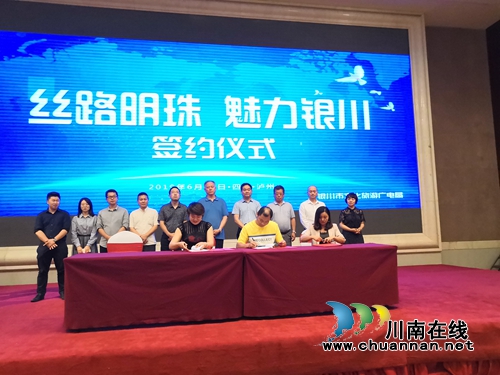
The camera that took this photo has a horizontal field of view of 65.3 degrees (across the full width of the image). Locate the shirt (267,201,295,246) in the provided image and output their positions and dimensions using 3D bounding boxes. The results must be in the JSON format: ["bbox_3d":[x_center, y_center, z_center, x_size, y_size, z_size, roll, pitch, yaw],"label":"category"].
[{"bbox_3d":[0.534,0.691,6.820,0.555,0.921,0.330,-1,-6,-10],"label":"shirt"}]

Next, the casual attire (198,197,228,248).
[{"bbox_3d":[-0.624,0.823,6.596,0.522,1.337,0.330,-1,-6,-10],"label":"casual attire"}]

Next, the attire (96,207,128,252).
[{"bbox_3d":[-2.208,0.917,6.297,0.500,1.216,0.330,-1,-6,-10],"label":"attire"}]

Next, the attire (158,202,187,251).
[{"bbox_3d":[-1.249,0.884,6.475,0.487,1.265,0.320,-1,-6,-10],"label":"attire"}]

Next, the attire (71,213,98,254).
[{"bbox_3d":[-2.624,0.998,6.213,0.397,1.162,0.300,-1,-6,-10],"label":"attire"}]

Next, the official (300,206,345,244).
[{"bbox_3d":[0.968,0.910,5.416,0.652,1.285,0.750,-1,-6,-10],"label":"official"}]

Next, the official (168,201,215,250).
[{"bbox_3d":[-0.764,0.883,5.103,0.577,1.370,0.750,-1,-6,-10],"label":"official"}]

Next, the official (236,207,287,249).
[{"bbox_3d":[0.129,0.910,5.263,0.669,1.300,0.750,-1,-6,-10],"label":"official"}]

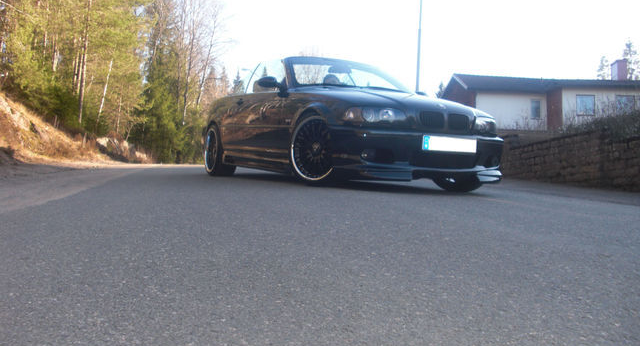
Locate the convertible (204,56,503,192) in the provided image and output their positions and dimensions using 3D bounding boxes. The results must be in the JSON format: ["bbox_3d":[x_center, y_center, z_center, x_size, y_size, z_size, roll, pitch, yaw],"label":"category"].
[{"bbox_3d":[0.021,-0.541,7.205,1.800,1.320,4.500,3,0,-28],"label":"convertible"}]

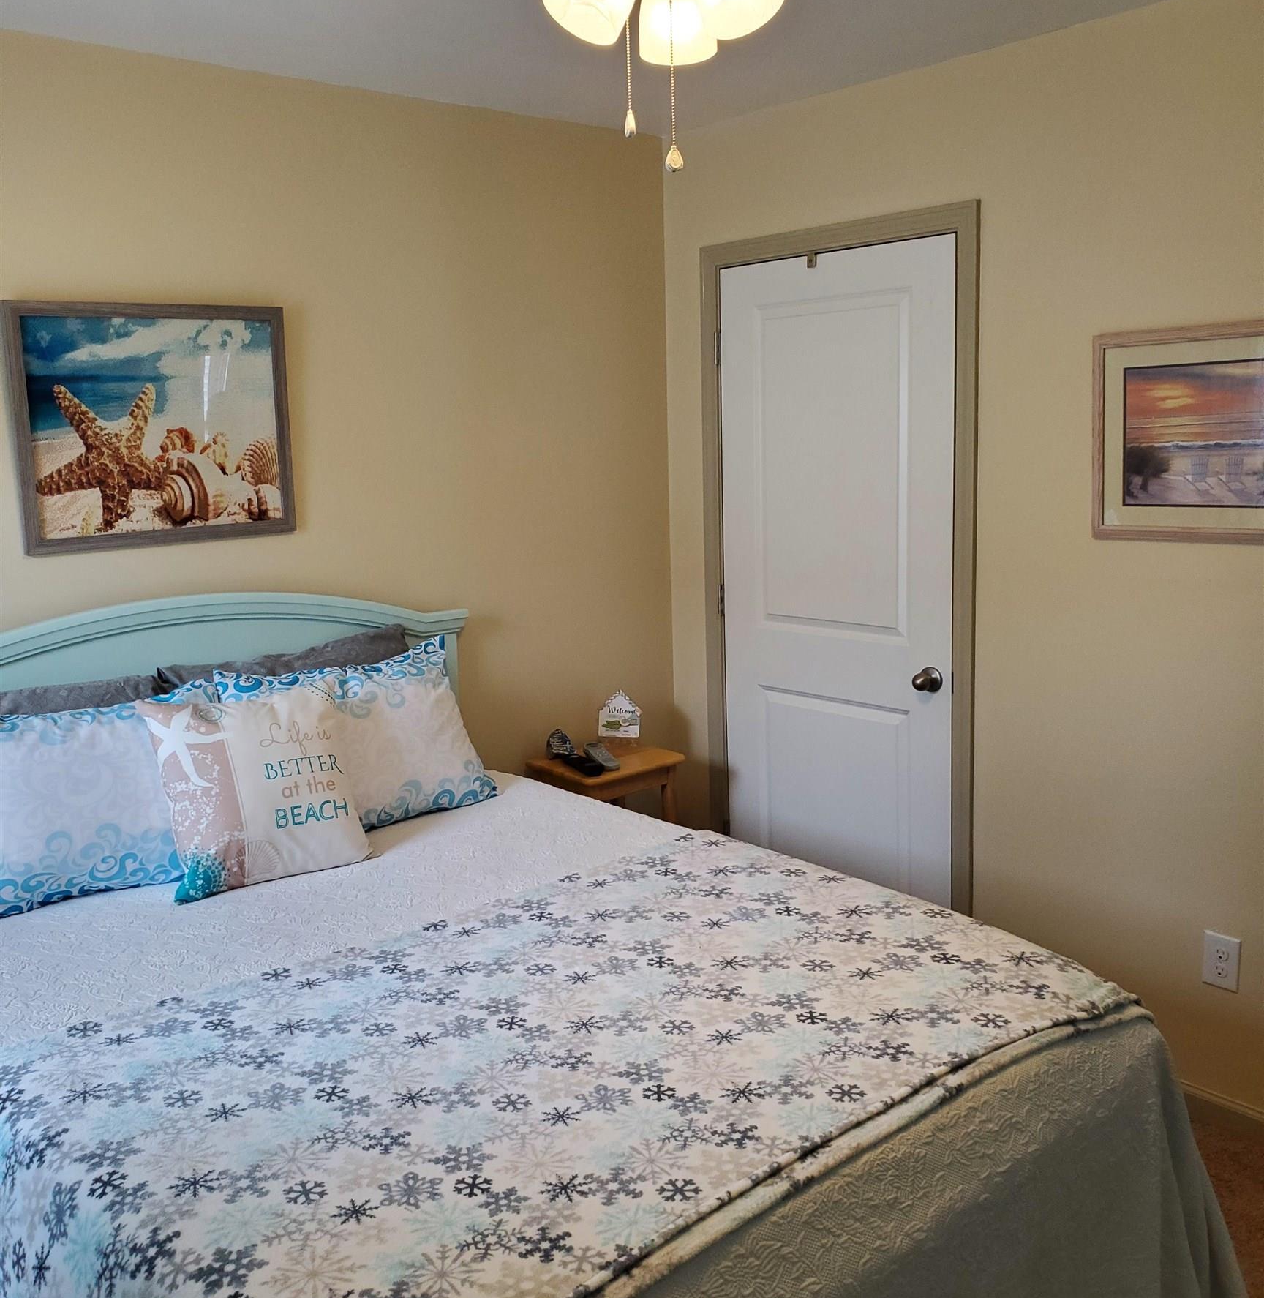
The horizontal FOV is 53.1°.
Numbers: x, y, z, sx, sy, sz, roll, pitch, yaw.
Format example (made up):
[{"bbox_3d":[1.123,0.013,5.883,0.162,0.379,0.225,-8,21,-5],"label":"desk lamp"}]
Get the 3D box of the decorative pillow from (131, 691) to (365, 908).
[{"bbox_3d":[-0.785,0.282,2.676,0.420,0.415,0.130,-10,-6,-38],"label":"decorative pillow"}]

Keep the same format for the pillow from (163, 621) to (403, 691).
[{"bbox_3d":[-0.776,0.203,3.024,0.640,0.430,0.140,-11,1,-41],"label":"pillow"}]

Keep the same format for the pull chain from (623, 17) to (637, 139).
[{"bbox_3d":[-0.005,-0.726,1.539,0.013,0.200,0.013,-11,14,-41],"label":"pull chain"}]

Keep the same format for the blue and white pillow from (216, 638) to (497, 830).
[{"bbox_3d":[-0.654,0.217,3.021,0.640,0.425,0.160,-11,-6,-41],"label":"blue and white pillow"}]

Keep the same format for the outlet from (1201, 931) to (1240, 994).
[{"bbox_3d":[1.315,0.699,2.825,0.008,0.122,0.080,-11,14,-41],"label":"outlet"}]

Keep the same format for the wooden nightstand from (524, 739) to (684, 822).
[{"bbox_3d":[-0.070,0.656,3.658,0.362,0.693,0.335,-11,14,-41],"label":"wooden nightstand"}]

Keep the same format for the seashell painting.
[{"bbox_3d":[-1.056,-0.499,2.832,0.625,0.527,0.024,-11,14,-41],"label":"seashell painting"}]

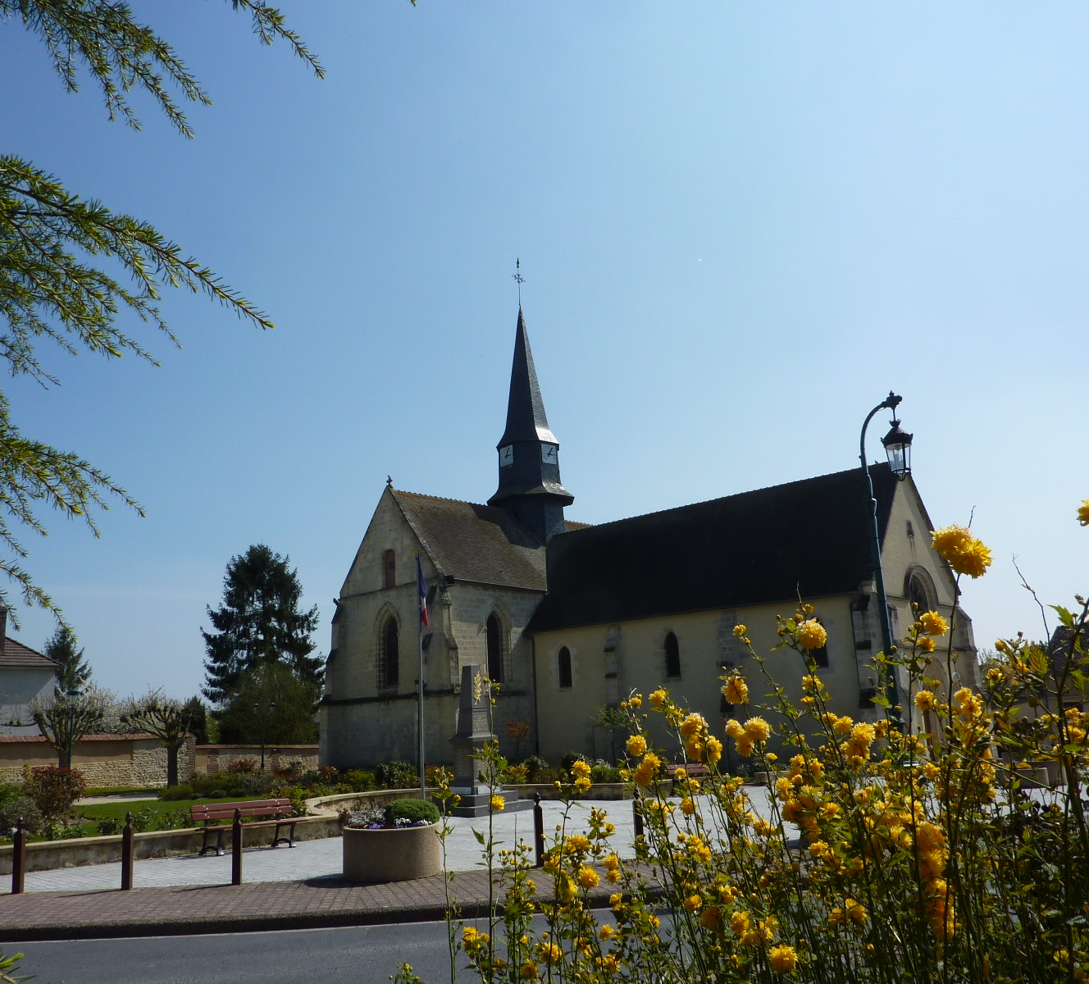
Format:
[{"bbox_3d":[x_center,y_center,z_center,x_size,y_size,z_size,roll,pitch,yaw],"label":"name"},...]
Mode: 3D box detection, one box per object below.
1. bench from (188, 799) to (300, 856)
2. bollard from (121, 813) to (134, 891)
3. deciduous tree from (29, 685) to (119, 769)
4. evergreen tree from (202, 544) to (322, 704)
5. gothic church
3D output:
[{"bbox_3d":[-5.135,5.932,16.666,1.912,0.805,0.641,11,-19,-43],"label":"bench"},{"bbox_3d":[-5.873,5.061,13.371,0.128,1.032,0.128,-2,-13,-5],"label":"bollard"},{"bbox_3d":[-15.018,7.877,30.113,2.617,3.414,2.617,5,-15,-25],"label":"deciduous tree"},{"bbox_3d":[-17.489,9.962,59.497,7.500,13.492,7.500,-3,-13,0],"label":"evergreen tree"},{"bbox_3d":[3.010,0.419,41.639,26.781,22.120,16.590,-15,-17,41],"label":"gothic church"}]

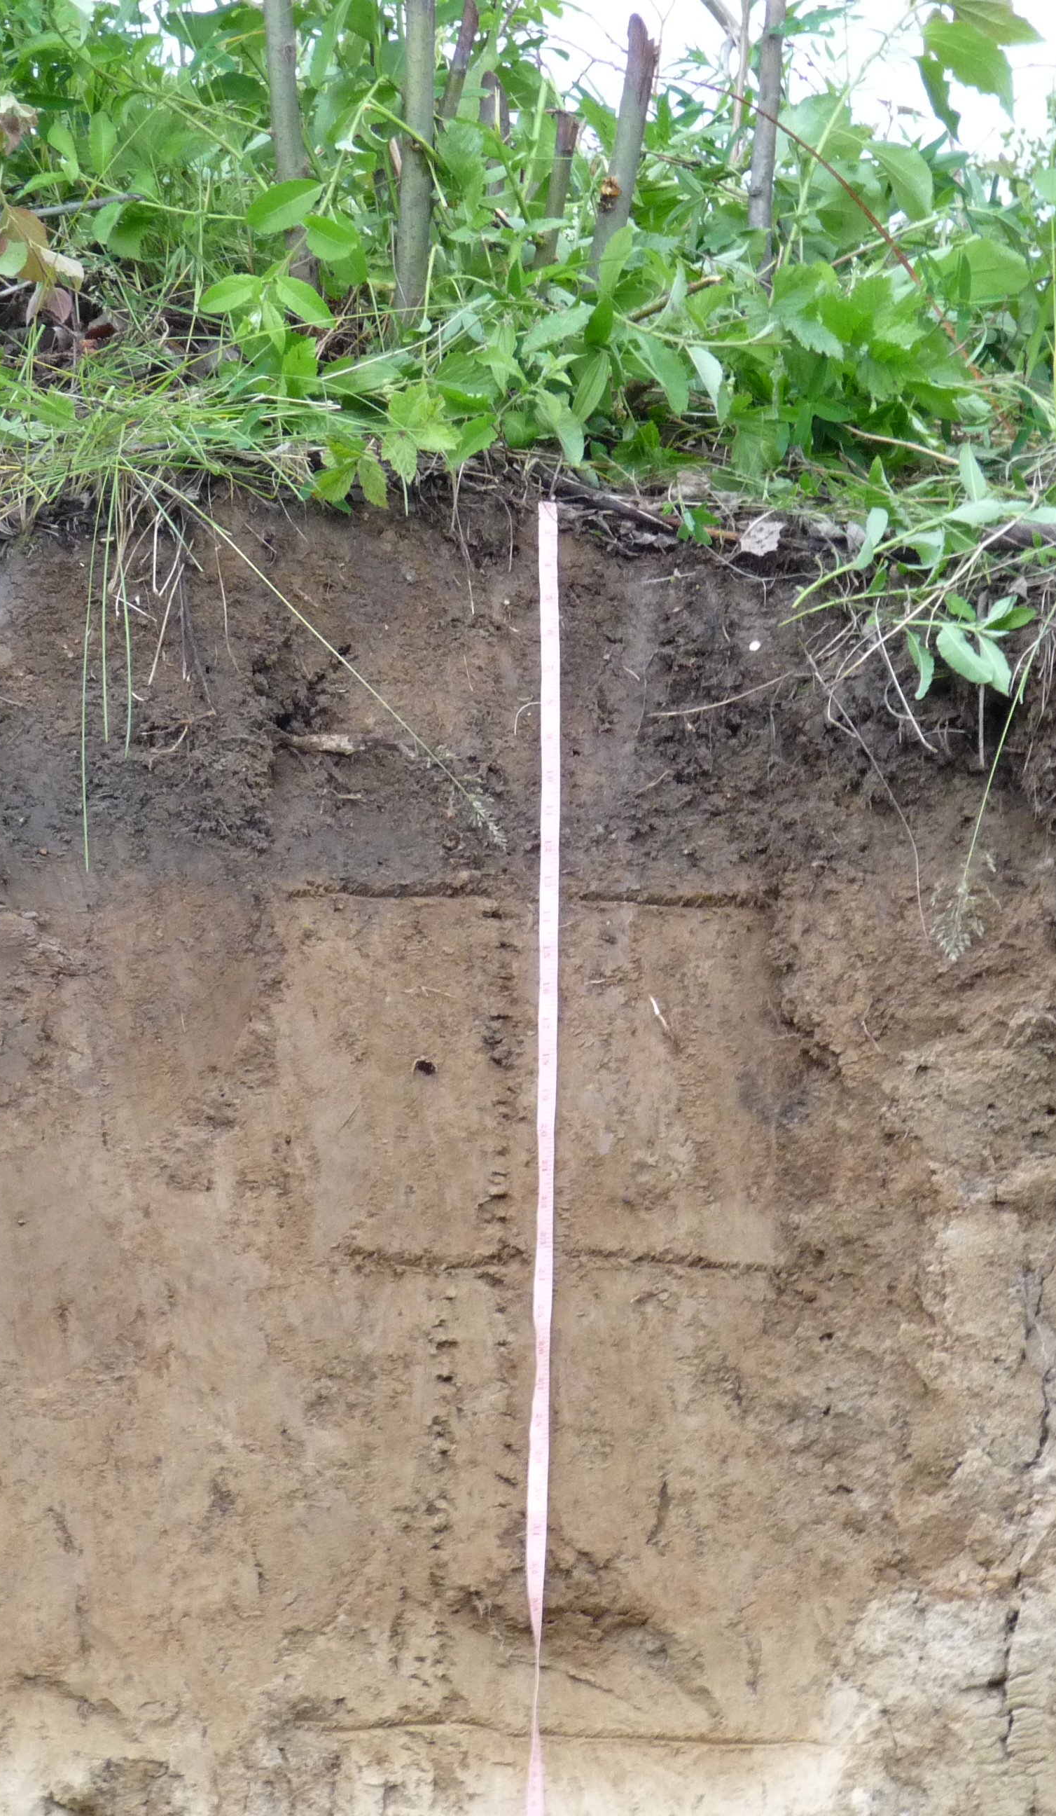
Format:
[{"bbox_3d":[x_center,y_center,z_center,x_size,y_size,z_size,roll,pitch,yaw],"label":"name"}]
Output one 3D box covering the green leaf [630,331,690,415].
[{"bbox_3d":[0.093,-0.378,6.970,0.029,0.076,0.012,-23,-22,-17],"label":"green leaf"}]

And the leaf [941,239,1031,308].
[{"bbox_3d":[0.331,-0.462,7.150,0.066,0.054,0.012,3,-31,-5],"label":"leaf"}]

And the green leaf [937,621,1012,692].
[{"bbox_3d":[0.307,-0.172,6.780,0.038,0.060,0.016,-38,0,0],"label":"green leaf"}]

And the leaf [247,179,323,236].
[{"bbox_3d":[-0.173,-0.499,7.020,0.062,0.035,0.015,-25,-24,-12],"label":"leaf"}]

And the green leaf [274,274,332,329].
[{"bbox_3d":[-0.160,-0.433,7.050,0.054,0.023,0.015,38,-17,14],"label":"green leaf"}]

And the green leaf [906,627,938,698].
[{"bbox_3d":[0.271,-0.169,6.780,0.017,0.048,0.013,-11,-2,11],"label":"green leaf"}]

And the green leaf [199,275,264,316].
[{"bbox_3d":[-0.212,-0.437,7.050,0.049,0.023,0.015,-22,-20,-9],"label":"green leaf"}]

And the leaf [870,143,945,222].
[{"bbox_3d":[0.274,-0.526,7.150,0.035,0.073,0.014,-28,-21,-19],"label":"leaf"}]

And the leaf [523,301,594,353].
[{"bbox_3d":[0.021,-0.408,6.950,0.064,0.021,0.012,-33,-28,-20],"label":"leaf"}]

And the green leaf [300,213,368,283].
[{"bbox_3d":[-0.138,-0.469,7.000,0.041,0.061,0.018,-40,-16,-23],"label":"green leaf"}]

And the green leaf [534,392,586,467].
[{"bbox_3d":[0.022,-0.335,6.900,0.022,0.062,0.012,-23,-22,-17],"label":"green leaf"}]

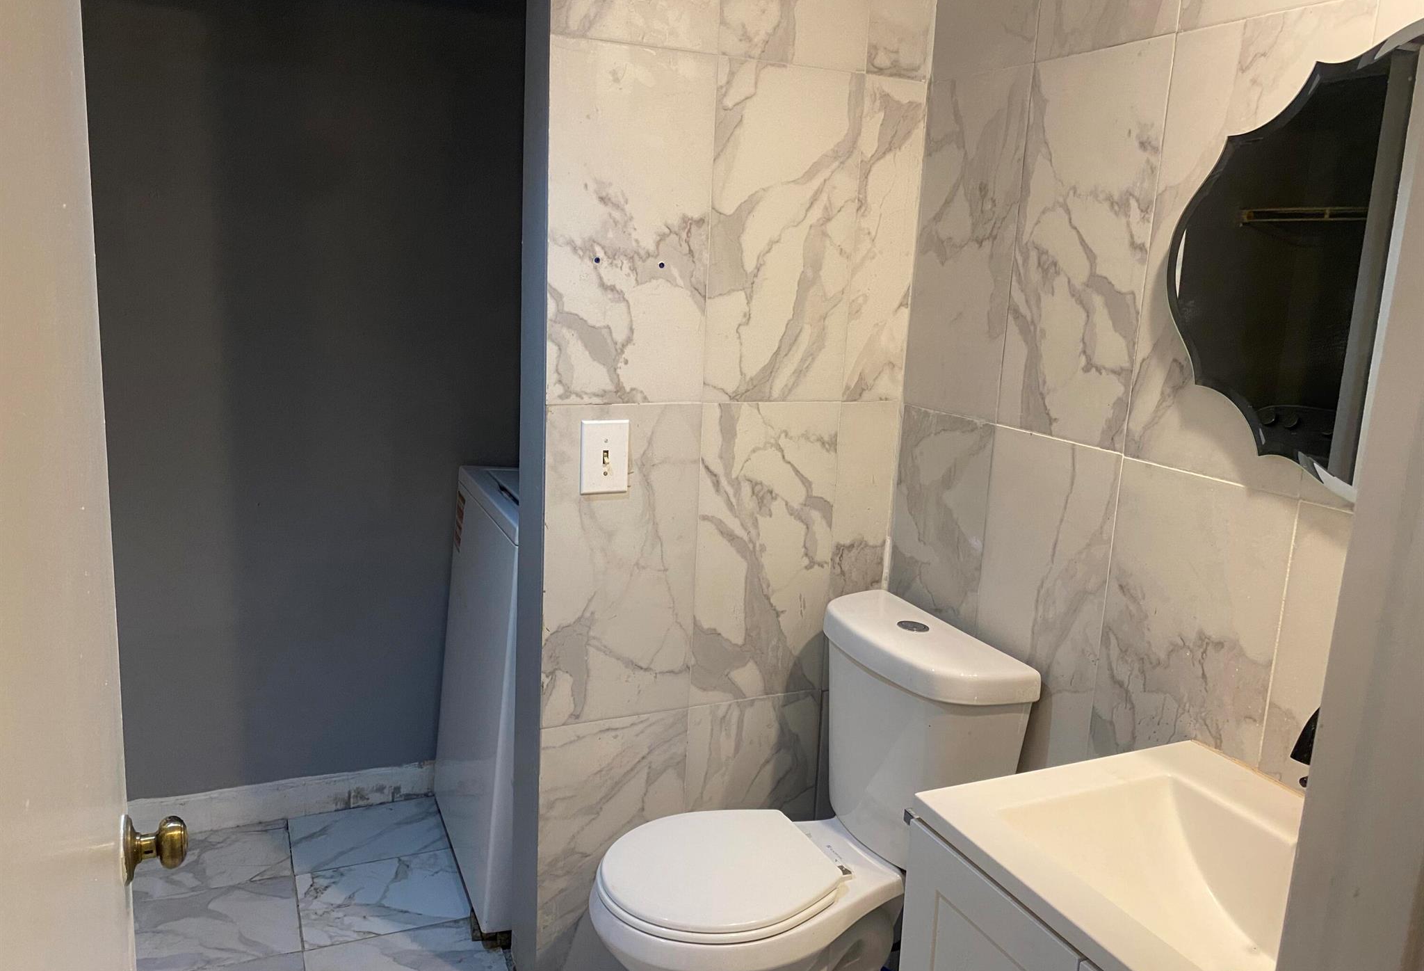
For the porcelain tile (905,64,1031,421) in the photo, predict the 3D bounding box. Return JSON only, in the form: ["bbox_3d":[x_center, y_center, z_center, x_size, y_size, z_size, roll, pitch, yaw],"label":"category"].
[{"bbox_3d":[0.468,-0.434,1.981,0.015,0.610,0.295,-3,13,-24],"label":"porcelain tile"}]

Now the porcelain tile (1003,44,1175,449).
[{"bbox_3d":[0.590,-0.373,1.715,0.015,0.610,0.304,-3,13,-24],"label":"porcelain tile"}]

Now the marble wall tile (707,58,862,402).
[{"bbox_3d":[0.130,-0.461,1.995,0.301,0.610,0.015,-3,13,-24],"label":"marble wall tile"}]

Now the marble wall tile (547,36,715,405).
[{"bbox_3d":[-0.143,-0.447,1.873,0.298,0.610,0.015,-3,13,-24],"label":"marble wall tile"}]

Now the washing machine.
[{"bbox_3d":[-0.283,0.430,2.632,0.660,0.990,0.650,-3,13,-24],"label":"washing machine"}]

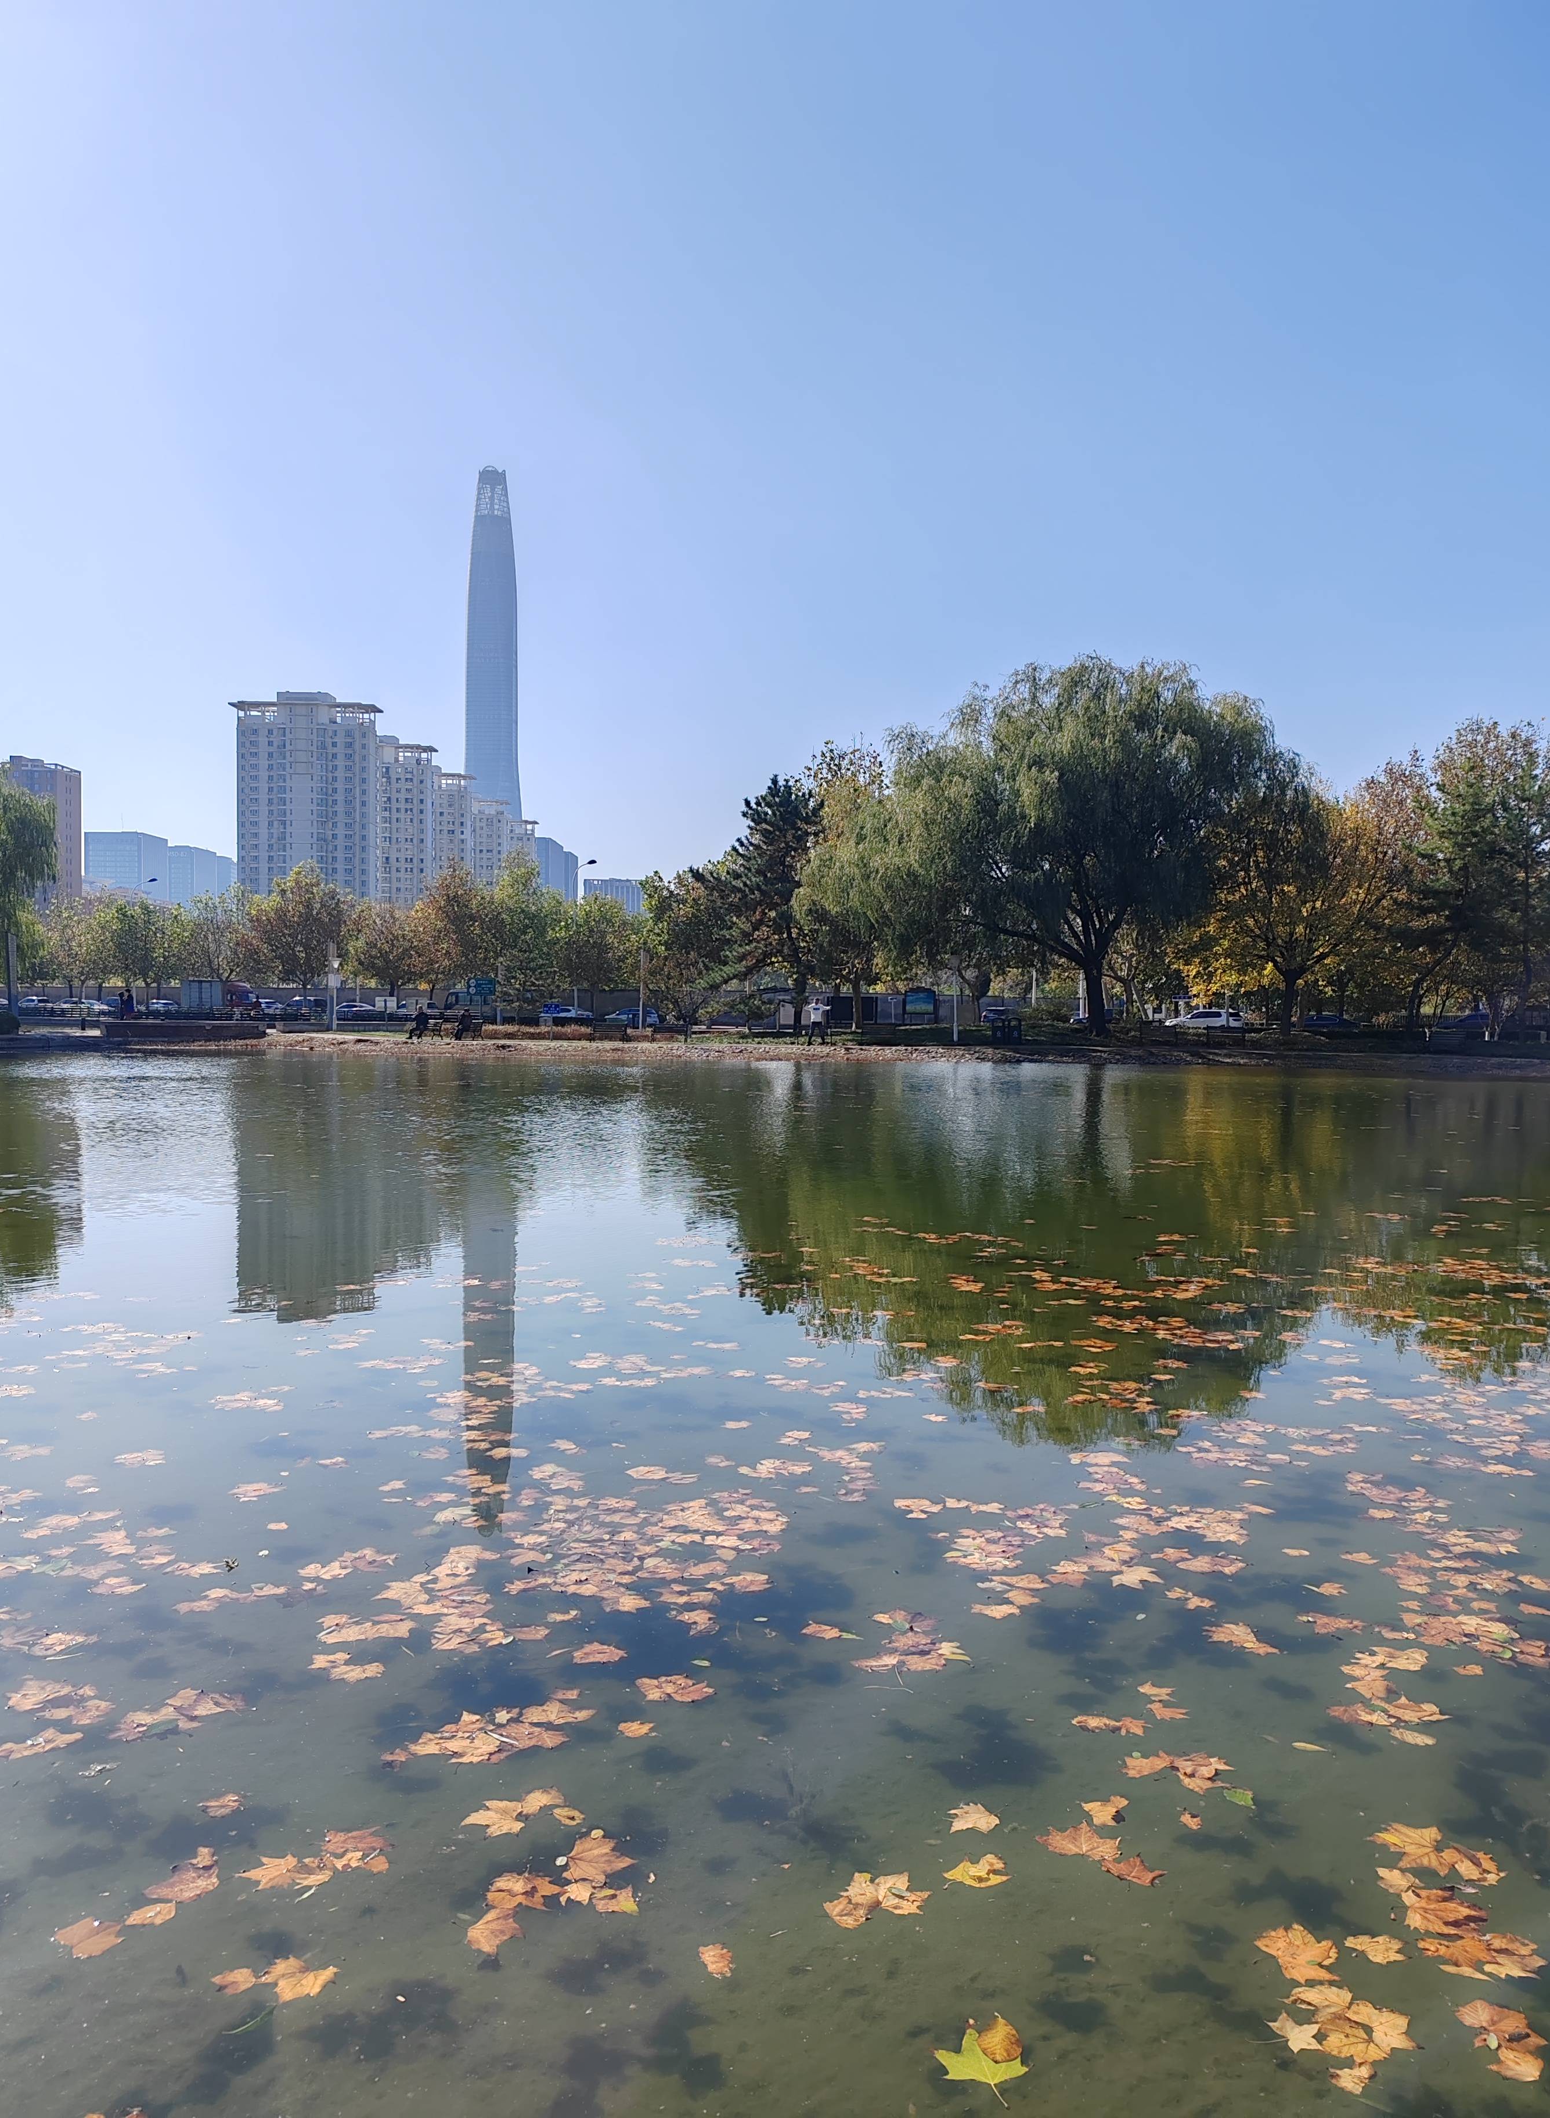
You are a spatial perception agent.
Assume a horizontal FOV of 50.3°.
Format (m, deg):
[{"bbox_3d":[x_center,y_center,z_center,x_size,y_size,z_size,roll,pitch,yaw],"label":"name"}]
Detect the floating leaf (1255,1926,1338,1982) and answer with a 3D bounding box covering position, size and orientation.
[{"bbox_3d":[0.997,1.683,3.112,0.146,0.030,0.172,0,2,-13],"label":"floating leaf"}]

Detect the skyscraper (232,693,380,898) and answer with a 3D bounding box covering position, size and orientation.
[{"bbox_3d":[-119.851,-52.758,423.610,35.500,79.638,18.000,1,2,0],"label":"skyscraper"}]

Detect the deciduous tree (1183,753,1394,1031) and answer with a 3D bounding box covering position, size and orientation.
[{"bbox_3d":[24.116,-7.716,78.209,10.300,13.400,9.500,1,2,0],"label":"deciduous tree"}]

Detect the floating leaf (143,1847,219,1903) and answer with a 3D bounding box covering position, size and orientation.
[{"bbox_3d":[-1.173,1.655,3.353,0.125,0.035,0.178,1,2,15],"label":"floating leaf"}]

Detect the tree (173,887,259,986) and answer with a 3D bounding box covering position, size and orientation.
[{"bbox_3d":[-41.189,-7.770,121.830,6.300,9.694,6.200,1,2,0],"label":"tree"}]

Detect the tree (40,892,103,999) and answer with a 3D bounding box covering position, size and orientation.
[{"bbox_3d":[-57.874,-8.641,136.162,5.600,10.380,5.400,1,2,0],"label":"tree"}]

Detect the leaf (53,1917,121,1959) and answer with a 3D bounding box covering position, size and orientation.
[{"bbox_3d":[-1.252,1.587,3.001,0.118,0.020,0.125,1,2,0],"label":"leaf"}]

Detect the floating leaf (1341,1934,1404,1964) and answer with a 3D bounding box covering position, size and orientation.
[{"bbox_3d":[1.094,1.608,3.001,0.106,0.020,0.092,1,2,0],"label":"floating leaf"}]

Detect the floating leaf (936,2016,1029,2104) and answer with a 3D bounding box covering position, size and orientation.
[{"bbox_3d":[0.338,1.609,2.686,0.150,0.025,0.220,1,2,0],"label":"floating leaf"}]

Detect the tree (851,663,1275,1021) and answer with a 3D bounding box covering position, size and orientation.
[{"bbox_3d":[11.378,-8.255,64.773,16.000,14.720,15.000,1,2,0],"label":"tree"}]

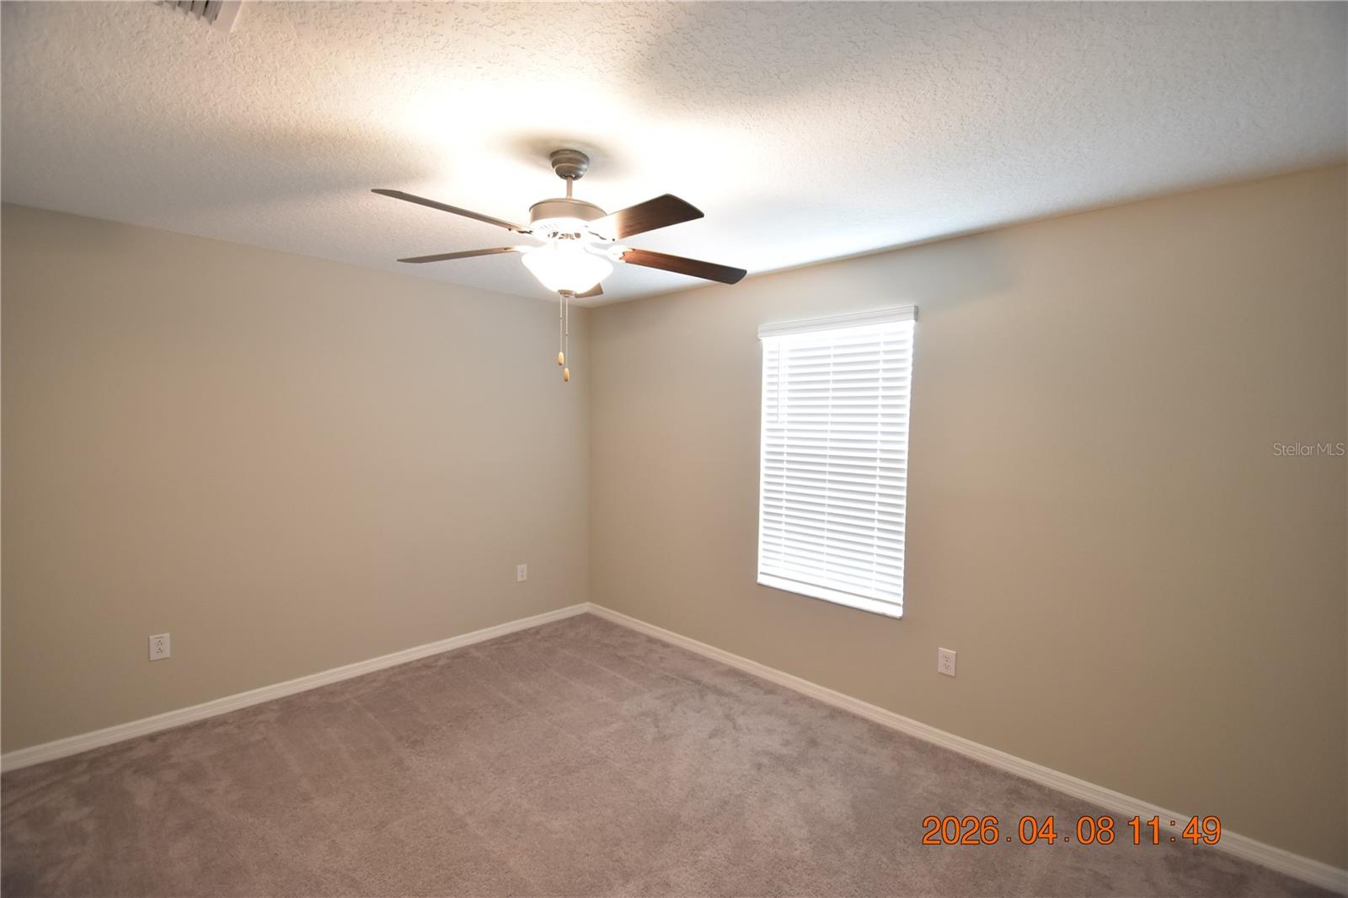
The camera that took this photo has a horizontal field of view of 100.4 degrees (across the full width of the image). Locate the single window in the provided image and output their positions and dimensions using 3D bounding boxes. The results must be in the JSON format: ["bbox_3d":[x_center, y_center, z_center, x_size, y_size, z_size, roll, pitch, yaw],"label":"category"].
[{"bbox_3d":[0.845,0.062,3.097,0.911,1.555,0.070,4,4,43],"label":"single window"}]

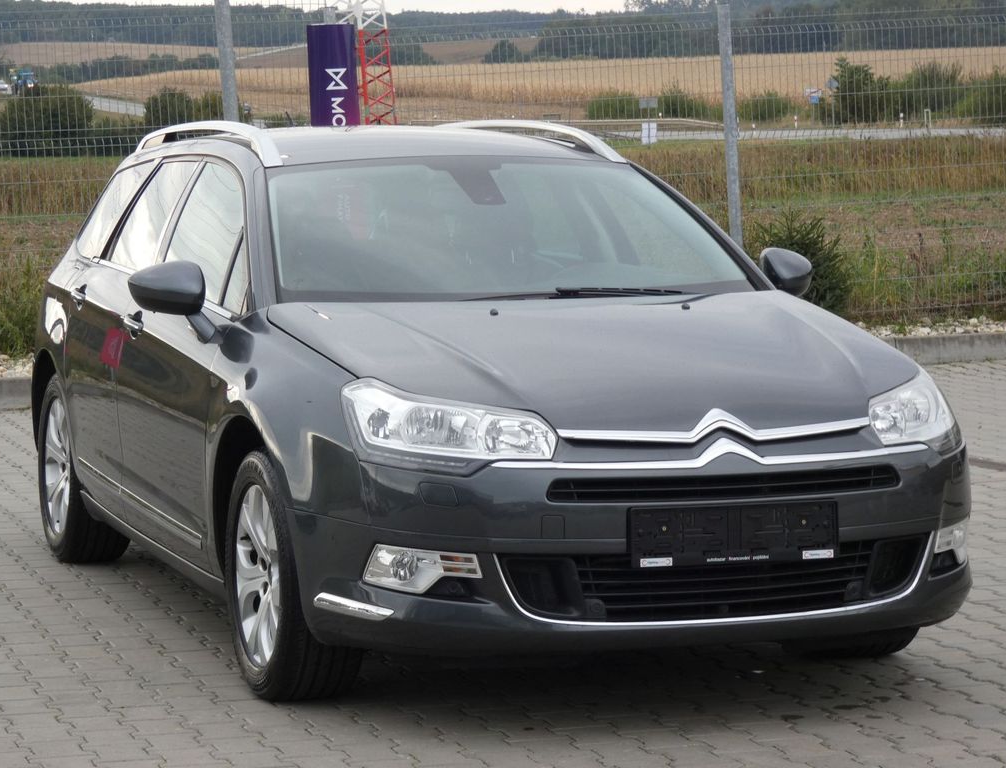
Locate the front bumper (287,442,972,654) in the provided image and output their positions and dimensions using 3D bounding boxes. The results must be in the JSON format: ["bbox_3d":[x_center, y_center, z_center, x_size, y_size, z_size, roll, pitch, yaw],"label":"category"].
[{"bbox_3d":[0.436,0.367,7.257,1.830,0.515,0.680,-2,5,-19],"label":"front bumper"}]

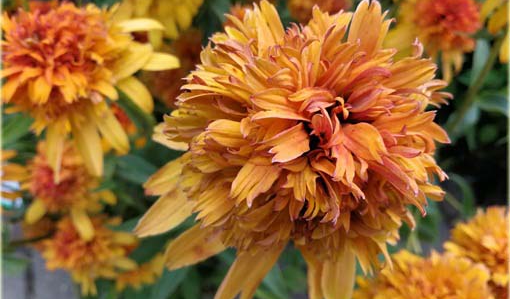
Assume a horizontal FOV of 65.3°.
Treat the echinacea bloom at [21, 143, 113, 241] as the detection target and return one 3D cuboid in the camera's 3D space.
[{"bbox_3d":[-0.177,0.039,0.380,0.088,0.078,0.066,11,30,19],"label":"echinacea bloom"}]

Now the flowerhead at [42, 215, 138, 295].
[{"bbox_3d":[-0.166,0.105,0.400,0.095,0.068,0.068,9,30,16],"label":"flowerhead"}]

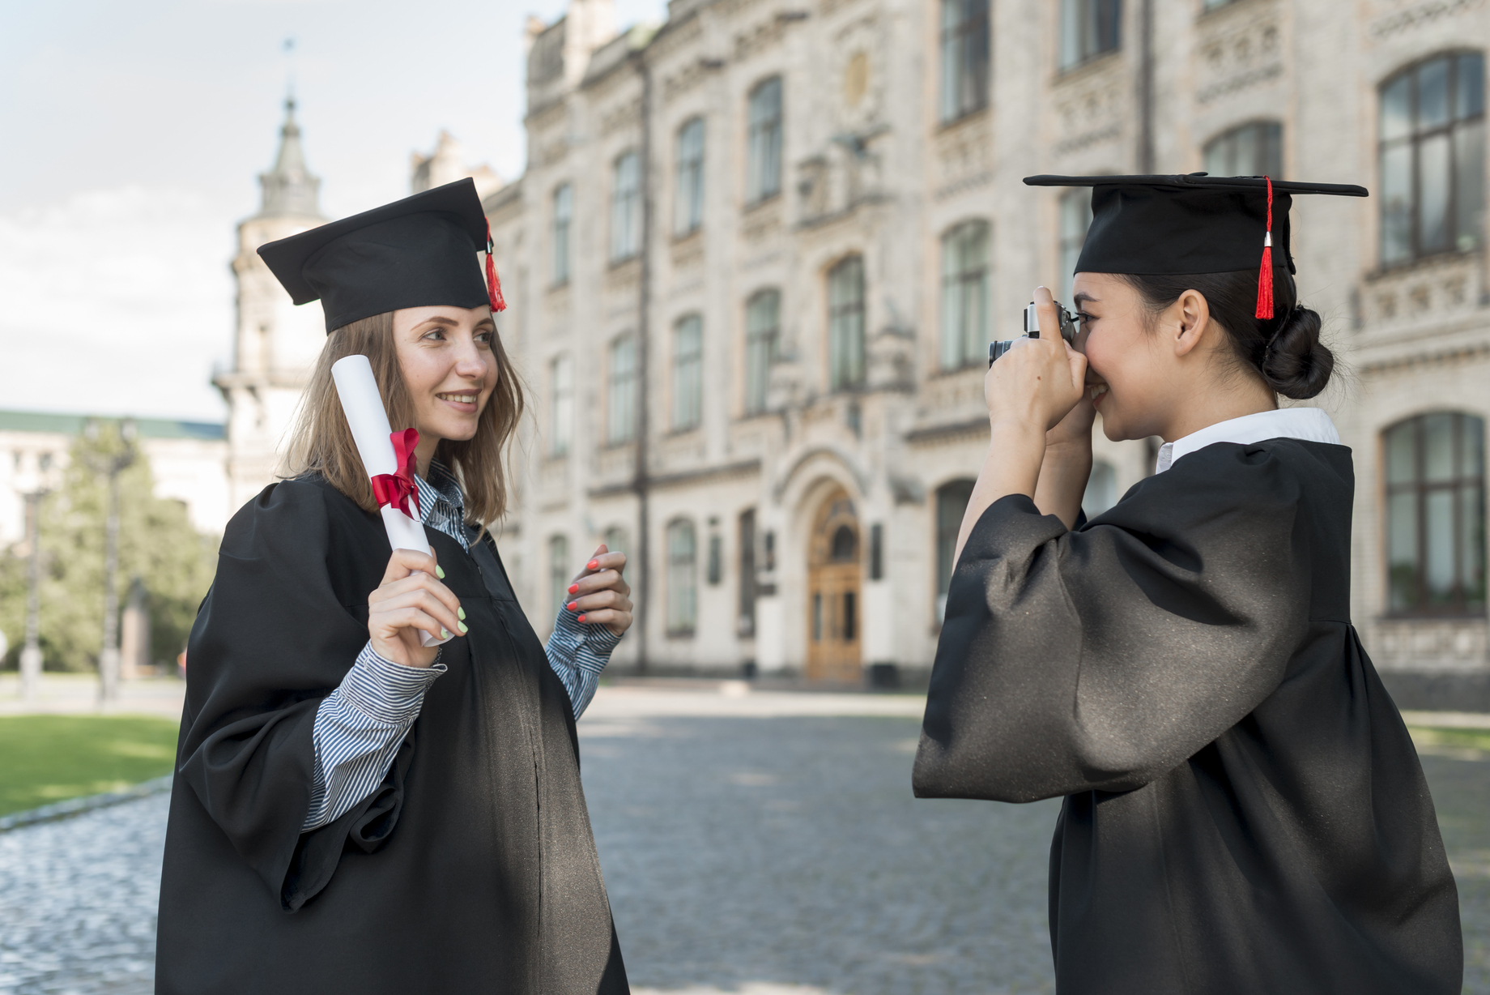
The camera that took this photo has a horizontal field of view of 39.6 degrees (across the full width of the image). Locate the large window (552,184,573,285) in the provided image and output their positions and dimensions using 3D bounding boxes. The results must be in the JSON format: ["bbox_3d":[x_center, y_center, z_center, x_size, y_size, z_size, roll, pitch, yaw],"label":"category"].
[{"bbox_3d":[-5.040,-7.311,57.261,0.200,2.720,1.700,2,-5,-26],"label":"large window"}]

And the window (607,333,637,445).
[{"bbox_3d":[-3.265,-2.944,55.721,0.300,2.886,2.063,3,-5,-27],"label":"window"}]

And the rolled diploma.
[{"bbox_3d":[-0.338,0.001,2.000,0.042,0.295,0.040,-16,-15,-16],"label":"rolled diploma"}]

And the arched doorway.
[{"bbox_3d":[1.958,1.879,44.796,0.500,4.247,2.479,3,-5,-27],"label":"arched doorway"}]

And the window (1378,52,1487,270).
[{"bbox_3d":[9.872,-4.927,29.683,0.300,2.931,2.106,3,-5,-27],"label":"window"}]

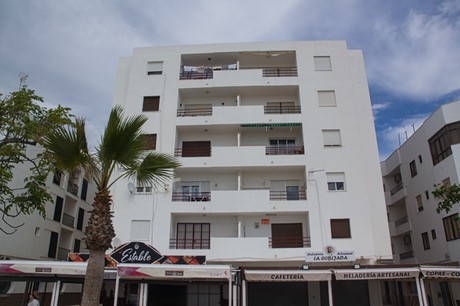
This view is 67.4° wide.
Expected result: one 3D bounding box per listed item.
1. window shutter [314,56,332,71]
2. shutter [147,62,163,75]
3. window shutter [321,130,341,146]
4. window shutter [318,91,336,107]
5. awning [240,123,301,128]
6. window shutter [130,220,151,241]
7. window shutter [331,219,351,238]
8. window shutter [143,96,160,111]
[{"bbox_3d":[6.652,-6.403,24.815,1.169,1.204,0.080,-1,-20,3],"label":"window shutter"},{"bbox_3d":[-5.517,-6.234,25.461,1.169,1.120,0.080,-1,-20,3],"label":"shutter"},{"bbox_3d":[6.680,-0.947,22.796,1.169,1.204,0.080,-1,-20,3],"label":"window shutter"},{"bbox_3d":[6.664,-3.689,23.811,1.169,1.204,0.080,-1,-20,3],"label":"window shutter"},{"bbox_3d":[2.739,-1.847,23.230,4.150,0.330,0.250,-1,-20,3],"label":"awning"},{"bbox_3d":[-5.534,4.797,21.384,1.169,1.204,0.080,-1,-20,3],"label":"window shutter"},{"bbox_3d":[6.646,4.566,20.760,1.169,1.204,0.080,-1,-20,3],"label":"window shutter"},{"bbox_3d":[-5.543,-3.443,24.430,1.169,1.204,0.080,-1,-20,3],"label":"window shutter"}]

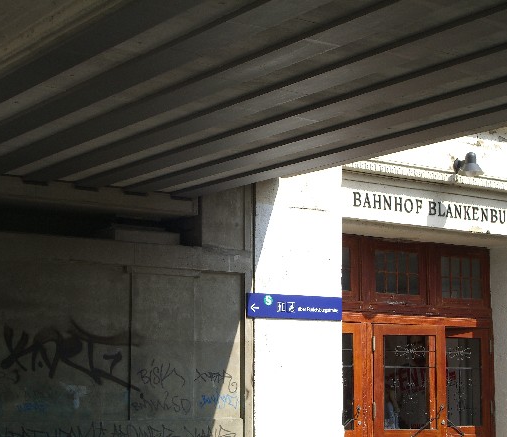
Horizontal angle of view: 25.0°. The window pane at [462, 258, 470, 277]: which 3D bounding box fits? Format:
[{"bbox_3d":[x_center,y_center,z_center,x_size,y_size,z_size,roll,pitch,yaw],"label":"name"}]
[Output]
[{"bbox_3d":[2.431,0.559,13.067,0.127,0.208,0.020,6,-10,-36],"label":"window pane"}]

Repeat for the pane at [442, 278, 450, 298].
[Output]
[{"bbox_3d":[2.164,0.785,12.838,0.127,0.218,0.020,6,-10,-36],"label":"pane"}]

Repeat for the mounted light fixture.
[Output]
[{"bbox_3d":[2.226,-0.566,11.846,0.265,0.232,0.335,6,-10,-36],"label":"mounted light fixture"}]

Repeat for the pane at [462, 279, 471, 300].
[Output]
[{"bbox_3d":[2.424,0.797,13.030,0.127,0.220,0.020,6,-10,-36],"label":"pane"}]

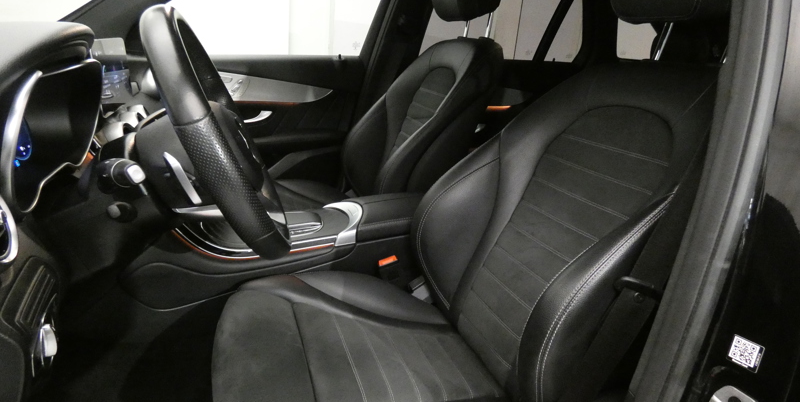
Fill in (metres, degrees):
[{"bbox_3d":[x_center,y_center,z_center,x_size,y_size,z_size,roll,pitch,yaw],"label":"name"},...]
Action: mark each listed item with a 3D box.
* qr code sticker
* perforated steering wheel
[{"bbox_3d":[0.328,0.145,0.439,0.001,0.026,0.026,7,10,-31],"label":"qr code sticker"},{"bbox_3d":[-0.255,-0.081,0.648,0.085,0.365,0.370,-25,27,-9],"label":"perforated steering wheel"}]

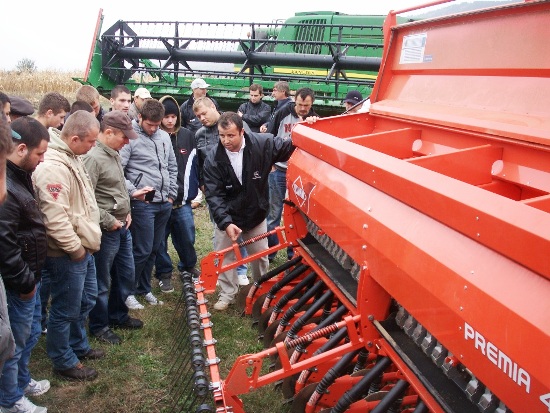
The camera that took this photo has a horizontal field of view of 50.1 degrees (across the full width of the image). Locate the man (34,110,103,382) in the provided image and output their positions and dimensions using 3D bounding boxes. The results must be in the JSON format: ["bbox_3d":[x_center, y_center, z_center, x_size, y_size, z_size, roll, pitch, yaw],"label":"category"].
[{"bbox_3d":[-1.353,0.235,3.890,0.420,1.730,0.520,6,13,13],"label":"man"}]

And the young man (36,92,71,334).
[{"bbox_3d":[-1.672,0.080,4.400,0.380,1.780,0.500,3,12,2],"label":"young man"}]

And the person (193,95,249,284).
[{"bbox_3d":[-0.484,-0.100,5.323,0.540,1.710,0.480,5,15,19],"label":"person"}]

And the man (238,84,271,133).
[{"bbox_3d":[-0.267,-0.749,7.851,0.520,1.750,0.360,5,15,19],"label":"man"}]

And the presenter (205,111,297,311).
[{"bbox_3d":[-0.195,0.049,4.886,0.750,1.630,0.640,4,15,17],"label":"presenter"}]

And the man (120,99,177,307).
[{"bbox_3d":[-1.079,-0.016,5.018,0.520,1.760,0.380,-8,17,-41],"label":"man"}]

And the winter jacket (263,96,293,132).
[{"bbox_3d":[0.057,-1.032,7.400,0.420,0.720,0.520,-1,13,-15],"label":"winter jacket"}]

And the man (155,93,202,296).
[{"bbox_3d":[-0.880,-0.113,5.309,0.510,1.740,0.400,-5,15,-19],"label":"man"}]

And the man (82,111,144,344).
[{"bbox_3d":[-1.203,0.144,4.381,0.400,1.710,0.500,6,13,13],"label":"man"}]

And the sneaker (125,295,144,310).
[{"bbox_3d":[-1.213,0.794,5.040,0.105,0.110,0.290,-10,17,-35],"label":"sneaker"}]

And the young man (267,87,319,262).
[{"bbox_3d":[0.186,-0.281,5.927,0.540,1.770,0.420,4,14,15],"label":"young man"}]

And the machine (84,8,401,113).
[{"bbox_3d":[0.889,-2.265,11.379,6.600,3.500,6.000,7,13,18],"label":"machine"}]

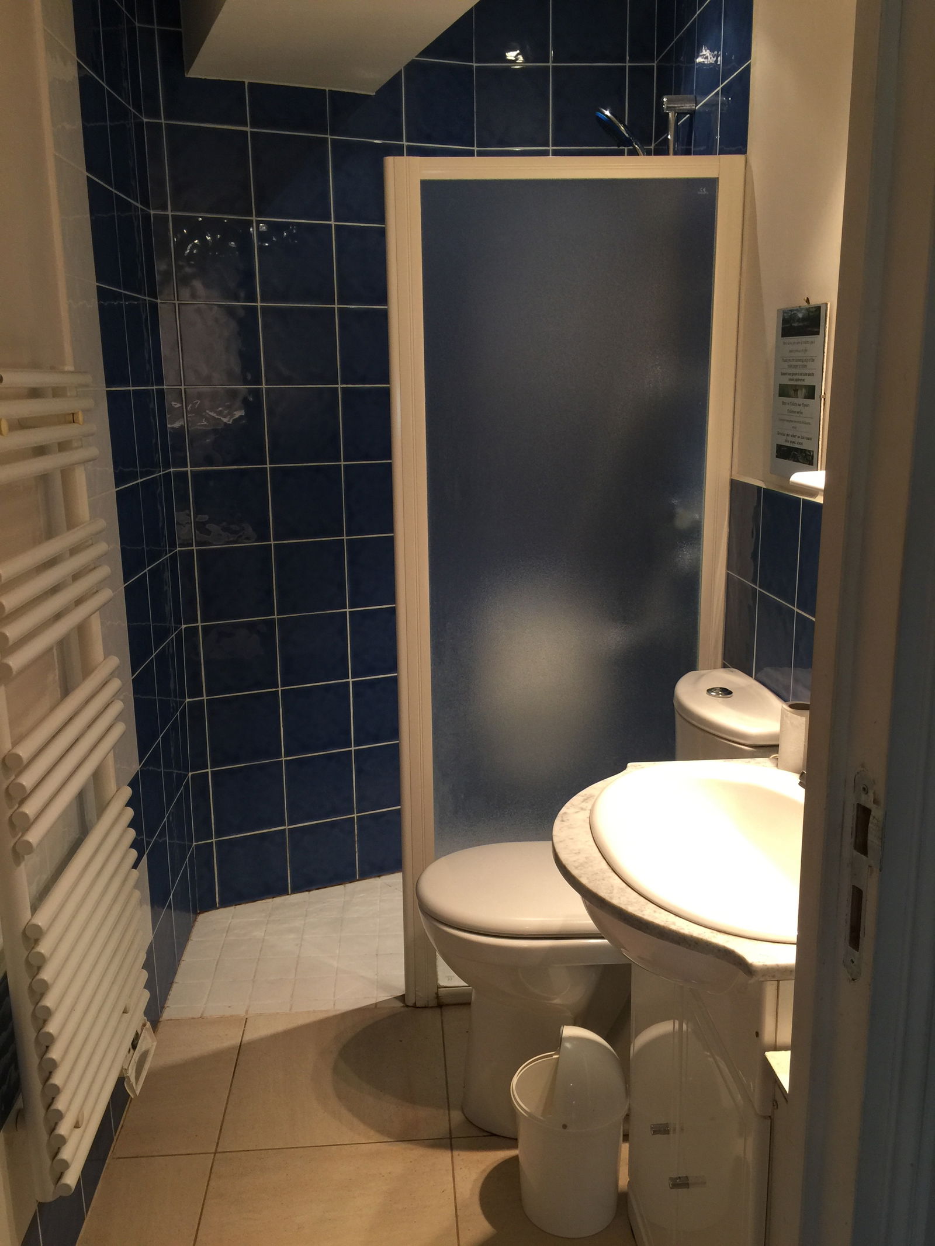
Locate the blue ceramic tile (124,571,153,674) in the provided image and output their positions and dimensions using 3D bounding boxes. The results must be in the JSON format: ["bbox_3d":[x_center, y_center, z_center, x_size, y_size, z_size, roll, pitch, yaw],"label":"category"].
[{"bbox_3d":[-0.727,0.001,2.295,0.012,0.200,0.200,-1,13,-3],"label":"blue ceramic tile"}]

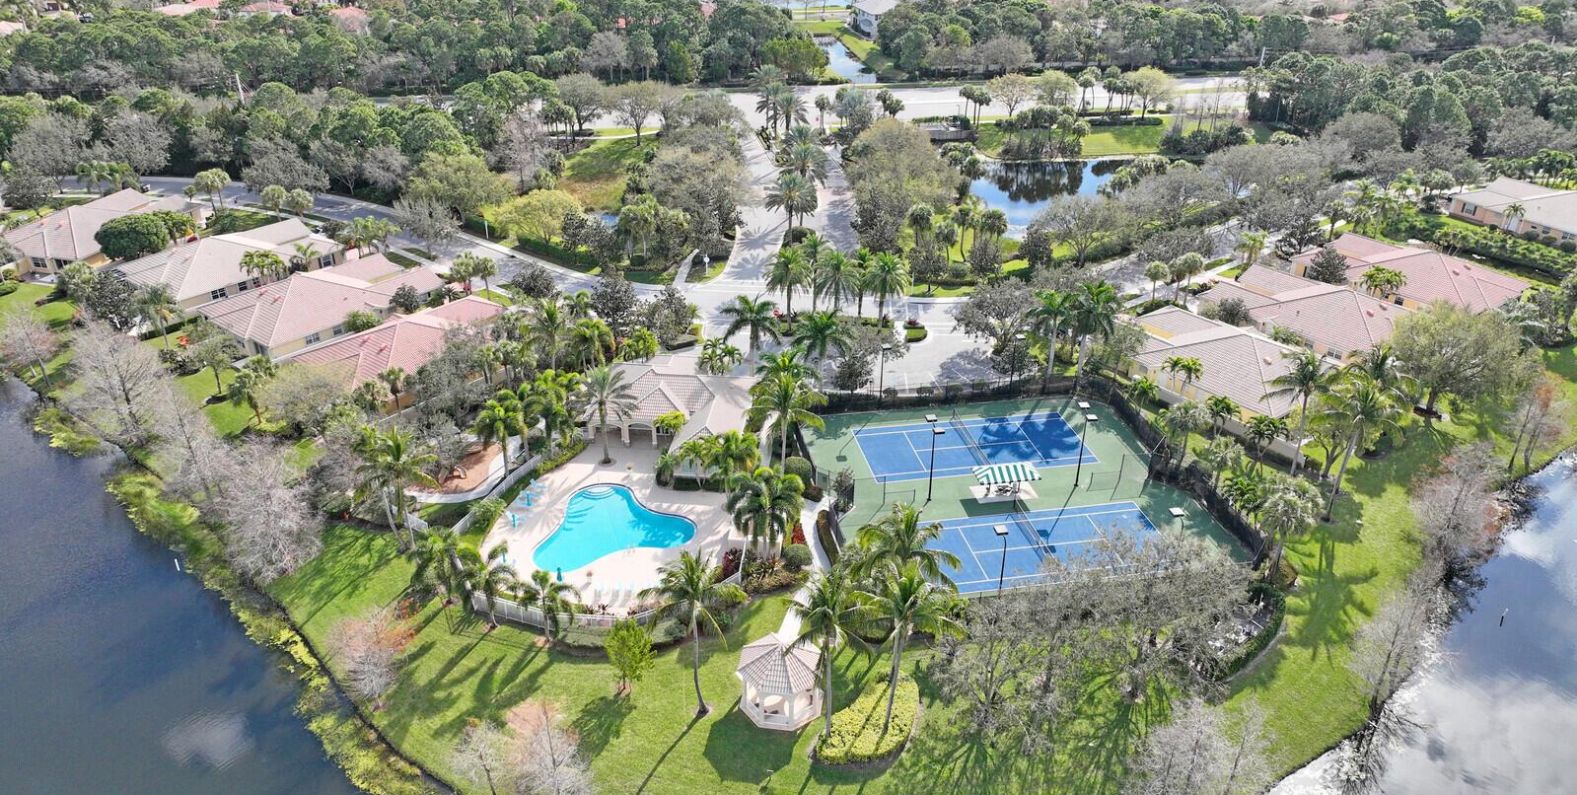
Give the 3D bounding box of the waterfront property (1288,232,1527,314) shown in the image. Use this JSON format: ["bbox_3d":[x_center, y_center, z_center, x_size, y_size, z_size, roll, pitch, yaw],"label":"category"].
[{"bbox_3d":[87.806,-18.020,154.676,18.000,6.600,25.700,-20,35,-34],"label":"waterfront property"}]

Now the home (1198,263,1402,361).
[{"bbox_3d":[70.107,-11.477,142.058,18.000,6.600,25.800,-21,35,-34],"label":"home"}]

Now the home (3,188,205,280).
[{"bbox_3d":[-104.324,-26.675,166.903,16.600,6.700,24.700,9,29,16],"label":"home"}]

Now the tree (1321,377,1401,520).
[{"bbox_3d":[52.329,5.499,102.224,7.800,14.000,7.800,1,28,0],"label":"tree"}]

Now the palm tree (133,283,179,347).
[{"bbox_3d":[-76.497,-9.675,133.446,5.700,8.450,5.700,-16,32,-28],"label":"palm tree"}]

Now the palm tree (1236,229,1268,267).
[{"bbox_3d":[68.609,-21.872,162.017,4.400,5.350,4.400,12,30,21],"label":"palm tree"}]

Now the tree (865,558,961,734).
[{"bbox_3d":[7.423,18.420,76.414,7.400,14.600,7.400,1,28,0],"label":"tree"}]

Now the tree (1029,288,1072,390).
[{"bbox_3d":[29.679,-6.085,124.531,5.667,12.490,5.667,1,28,0],"label":"tree"}]

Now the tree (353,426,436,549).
[{"bbox_3d":[-34.206,8.169,96.644,7.160,12.550,7.160,0,28,0],"label":"tree"}]

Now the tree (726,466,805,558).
[{"bbox_3d":[-1.971,10.786,96.136,6.500,9.240,6.000,1,28,0],"label":"tree"}]

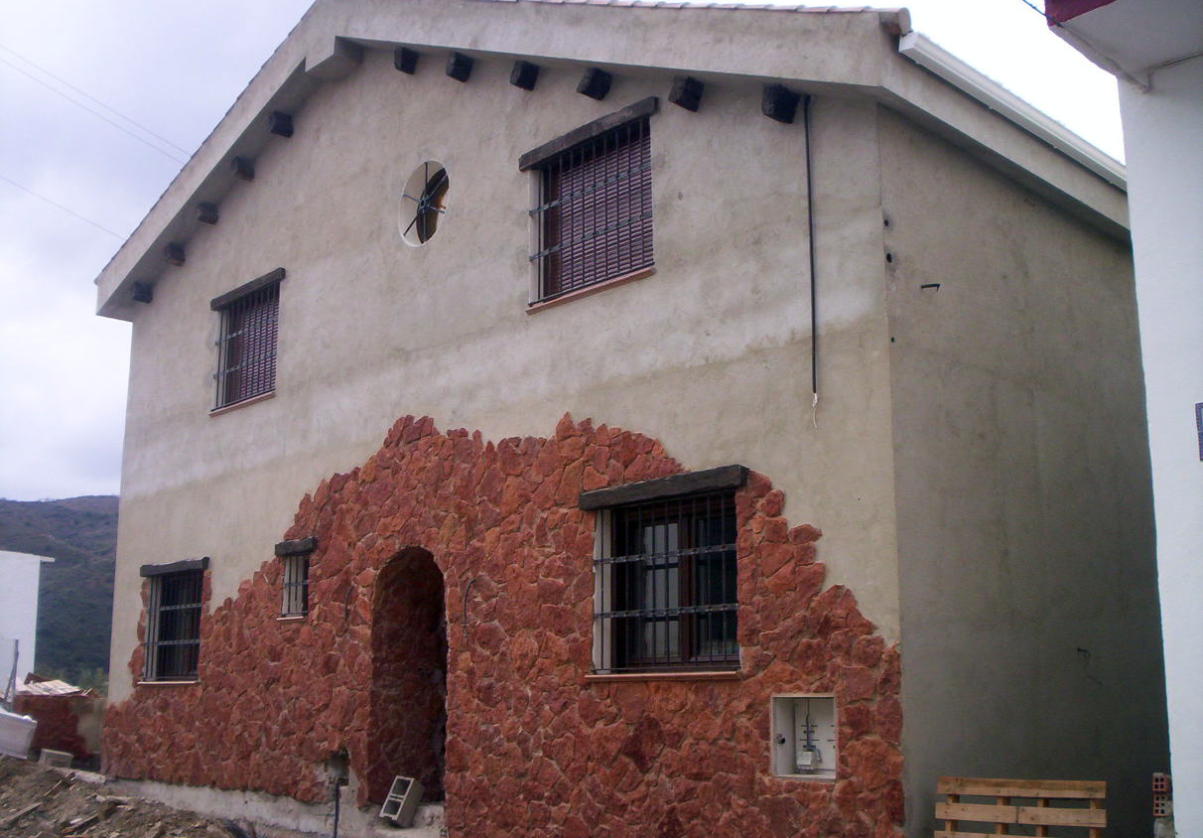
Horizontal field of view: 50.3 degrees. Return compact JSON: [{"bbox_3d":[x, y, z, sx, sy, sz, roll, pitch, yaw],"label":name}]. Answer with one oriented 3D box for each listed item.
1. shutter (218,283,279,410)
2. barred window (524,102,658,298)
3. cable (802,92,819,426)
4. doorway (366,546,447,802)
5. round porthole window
[{"bbox_3d":[-3.798,-0.748,14.168,0.080,1.165,1.361,11,-17,-42],"label":"shutter"},{"bbox_3d":[-0.049,-1.687,10.223,0.250,1.335,1.525,11,-17,-42],"label":"barred window"},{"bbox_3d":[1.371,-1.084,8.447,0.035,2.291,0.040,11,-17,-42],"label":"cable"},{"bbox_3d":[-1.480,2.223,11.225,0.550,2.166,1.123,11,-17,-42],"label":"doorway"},{"bbox_3d":[-1.575,-1.988,11.991,0.220,0.804,0.792,11,-17,-42],"label":"round porthole window"}]

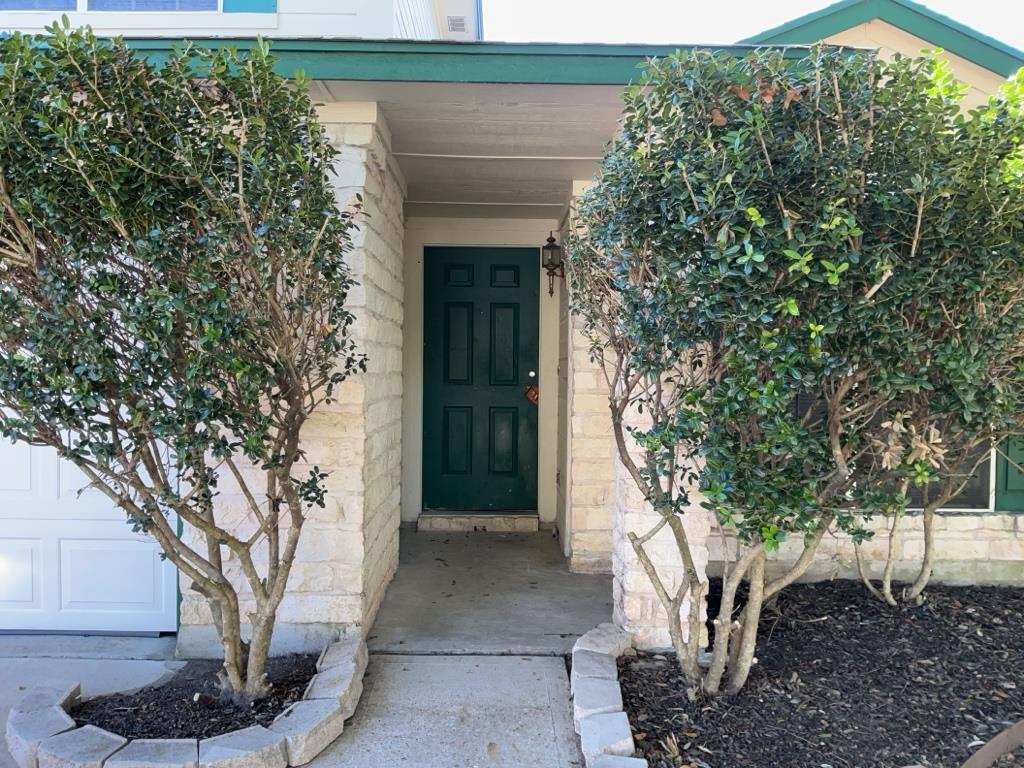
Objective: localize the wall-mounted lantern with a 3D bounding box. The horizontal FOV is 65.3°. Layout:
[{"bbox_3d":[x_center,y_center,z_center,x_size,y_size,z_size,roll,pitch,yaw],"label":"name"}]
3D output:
[{"bbox_3d":[0.299,-0.848,5.680,0.165,0.472,0.140,1,0,-3],"label":"wall-mounted lantern"}]

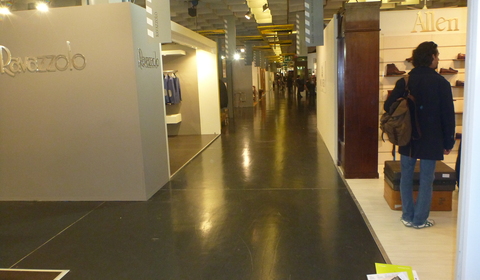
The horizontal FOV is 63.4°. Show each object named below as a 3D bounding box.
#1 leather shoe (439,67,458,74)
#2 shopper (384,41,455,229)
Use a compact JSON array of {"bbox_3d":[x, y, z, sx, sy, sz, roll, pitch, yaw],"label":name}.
[{"bbox_3d":[3.195,-1.054,5.941,0.290,0.110,0.130,-1,9,12],"label":"leather shoe"},{"bbox_3d":[1.695,-0.026,3.705,0.600,1.770,0.440,2,10,28],"label":"shopper"}]

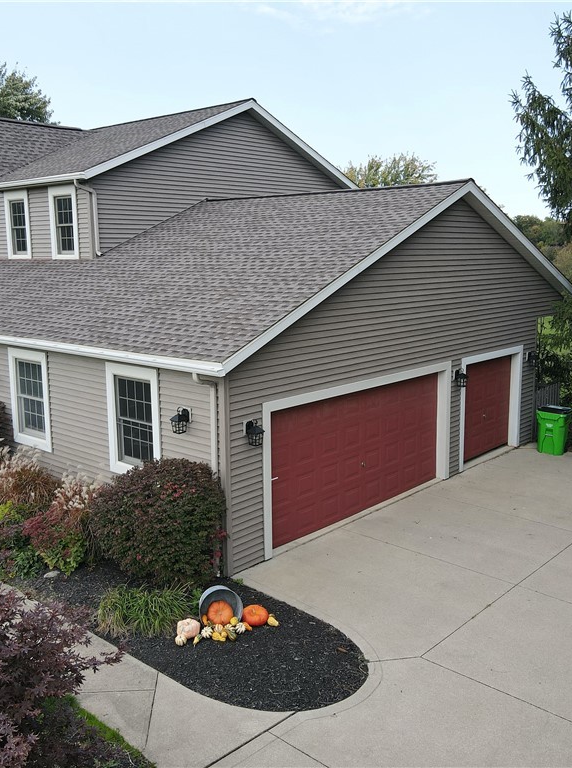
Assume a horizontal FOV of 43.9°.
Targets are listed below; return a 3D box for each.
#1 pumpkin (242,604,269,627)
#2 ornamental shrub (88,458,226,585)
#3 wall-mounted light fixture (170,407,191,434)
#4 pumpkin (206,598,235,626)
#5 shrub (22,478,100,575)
[{"bbox_3d":[-0.358,2.771,8.488,0.300,0.215,0.300,-1,9,0],"label":"pumpkin"},{"bbox_3d":[-1.748,1.850,9.587,1.680,1.570,1.450,8,13,42],"label":"ornamental shrub"},{"bbox_3d":[-1.453,0.507,9.801,0.200,0.390,0.270,8,13,42],"label":"wall-mounted light fixture"},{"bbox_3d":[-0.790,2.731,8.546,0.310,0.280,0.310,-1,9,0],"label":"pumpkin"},{"bbox_3d":[-3.167,1.991,10.195,1.000,1.260,1.000,-1,9,0],"label":"shrub"}]

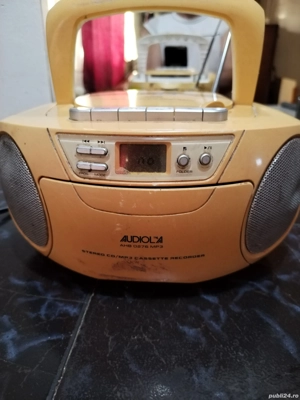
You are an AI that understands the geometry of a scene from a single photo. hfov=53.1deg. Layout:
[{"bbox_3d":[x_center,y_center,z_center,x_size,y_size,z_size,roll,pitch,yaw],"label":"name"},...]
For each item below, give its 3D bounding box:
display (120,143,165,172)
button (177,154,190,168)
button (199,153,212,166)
[{"bbox_3d":[-0.005,-0.031,0.222,0.035,0.021,0.004,2,13,4],"label":"display"},{"bbox_3d":[0.024,-0.028,0.219,0.010,0.010,0.006,0,13,0],"label":"button"},{"bbox_3d":[0.041,-0.030,0.220,0.010,0.010,0.006,-1,13,-3],"label":"button"}]

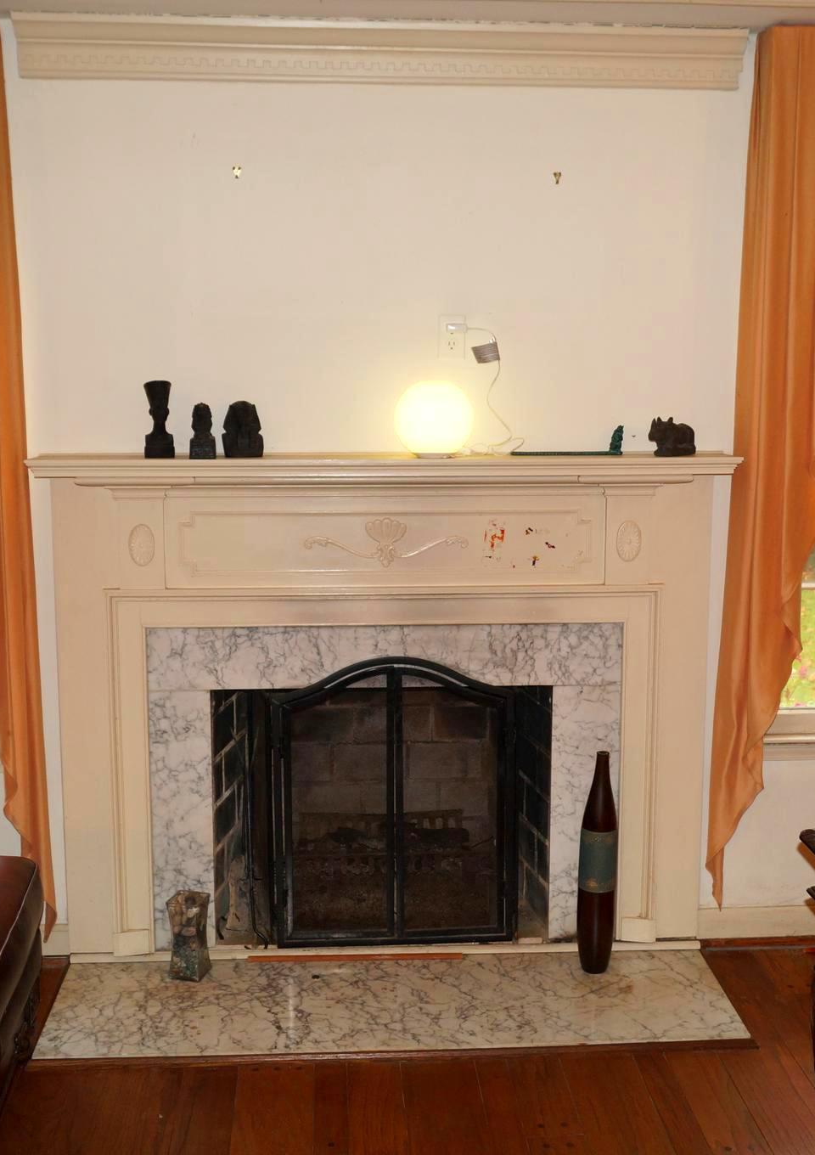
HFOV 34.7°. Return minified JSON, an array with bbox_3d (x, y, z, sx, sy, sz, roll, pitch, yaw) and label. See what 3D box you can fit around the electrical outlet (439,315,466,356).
[{"bbox_3d":[0.116,-0.618,3.356,0.069,0.113,0.010,0,9,-4],"label":"electrical outlet"}]

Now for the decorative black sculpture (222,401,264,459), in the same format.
[{"bbox_3d":[-0.410,-0.372,3.265,0.104,0.143,0.075,0,9,-4],"label":"decorative black sculpture"}]

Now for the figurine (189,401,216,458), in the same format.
[{"bbox_3d":[-0.507,-0.365,3.225,0.066,0.139,0.066,0,9,-4],"label":"figurine"}]

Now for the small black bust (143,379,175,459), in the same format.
[{"bbox_3d":[-0.620,-0.397,3.240,0.078,0.198,0.080,0,9,-4],"label":"small black bust"}]

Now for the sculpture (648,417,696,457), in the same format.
[{"bbox_3d":[0.678,-0.361,3.347,0.108,0.100,0.066,-5,11,-28],"label":"sculpture"}]

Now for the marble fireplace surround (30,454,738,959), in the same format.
[{"bbox_3d":[-0.049,0.371,3.415,1.785,1.371,0.190,0,9,-4],"label":"marble fireplace surround"}]

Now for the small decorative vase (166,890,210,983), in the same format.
[{"bbox_3d":[-0.577,0.954,3.457,0.092,0.203,0.092,3,10,16],"label":"small decorative vase"}]

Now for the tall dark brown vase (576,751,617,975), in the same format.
[{"bbox_3d":[0.505,0.757,3.470,0.105,0.605,0.105,-1,9,-4],"label":"tall dark brown vase"}]

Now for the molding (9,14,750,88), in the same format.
[{"bbox_3d":[-0.051,-1.288,3.203,1.800,0.137,0.072,0,9,-4],"label":"molding"}]

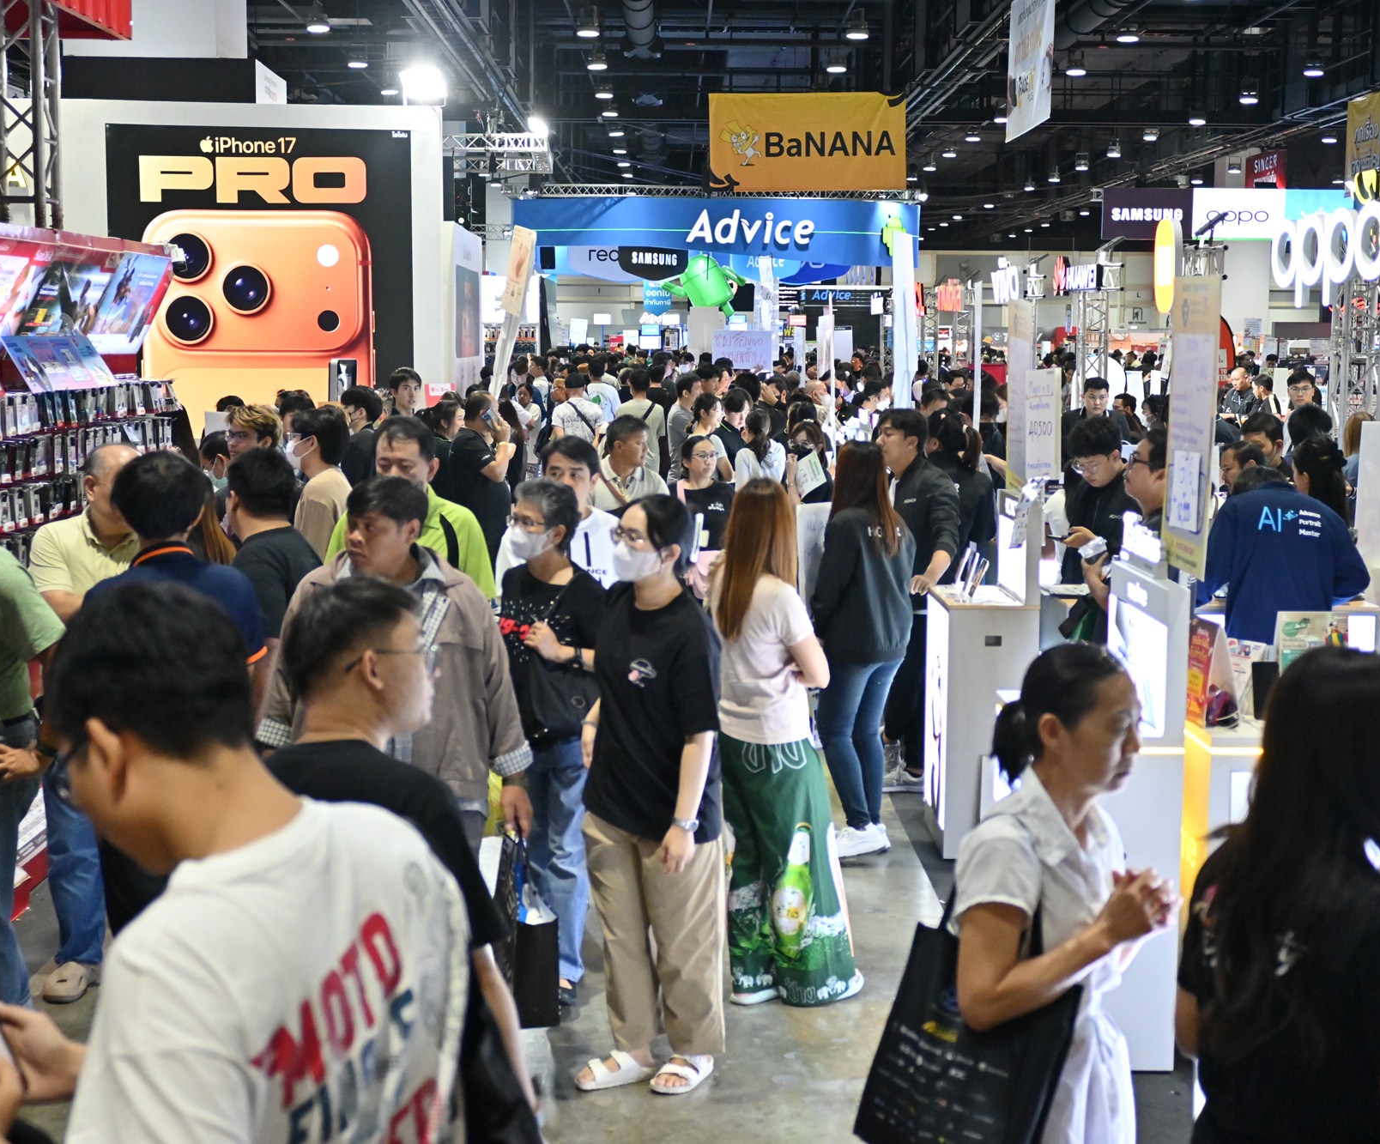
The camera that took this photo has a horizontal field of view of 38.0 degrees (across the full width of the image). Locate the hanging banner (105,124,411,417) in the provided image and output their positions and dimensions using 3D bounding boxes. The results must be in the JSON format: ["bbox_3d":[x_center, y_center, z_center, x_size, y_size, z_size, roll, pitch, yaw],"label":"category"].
[{"bbox_3d":[-3.354,-2.053,15.670,2.380,2.800,0.060,-1,7,-9],"label":"hanging banner"}]

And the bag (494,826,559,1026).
[{"bbox_3d":[-0.439,0.996,5.485,0.115,0.360,0.360,-1,24,-9],"label":"bag"}]

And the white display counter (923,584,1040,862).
[{"bbox_3d":[1.179,0.591,8.115,0.355,1.007,0.640,0,7,0],"label":"white display counter"}]

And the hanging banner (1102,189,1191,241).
[{"bbox_3d":[10.520,-8.213,46.000,2.100,1.200,0.120,0,7,-1],"label":"hanging banner"}]

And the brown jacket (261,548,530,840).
[{"bbox_3d":[-0.753,0.295,5.120,0.660,0.720,0.360,-1,7,-6],"label":"brown jacket"}]

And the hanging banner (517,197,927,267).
[{"bbox_3d":[0.548,-7.119,42.000,8.500,1.450,0.250,-1,7,-7],"label":"hanging banner"}]

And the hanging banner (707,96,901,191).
[{"bbox_3d":[1.882,-6.865,32.000,3.170,1.550,0.030,0,7,4],"label":"hanging banner"}]

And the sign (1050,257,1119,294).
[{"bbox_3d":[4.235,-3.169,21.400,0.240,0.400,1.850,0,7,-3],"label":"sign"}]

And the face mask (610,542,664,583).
[{"bbox_3d":[-0.143,-0.027,5.420,0.090,0.115,0.140,-6,10,-44],"label":"face mask"}]

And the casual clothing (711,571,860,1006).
[{"bbox_3d":[0.303,0.659,6.180,0.430,1.300,0.370,6,9,42],"label":"casual clothing"}]

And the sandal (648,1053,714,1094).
[{"bbox_3d":[-0.024,1.353,5.500,0.100,0.080,0.245,4,8,26],"label":"sandal"}]

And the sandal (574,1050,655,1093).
[{"bbox_3d":[-0.195,1.364,5.519,0.245,0.072,0.097,-3,8,-26],"label":"sandal"}]

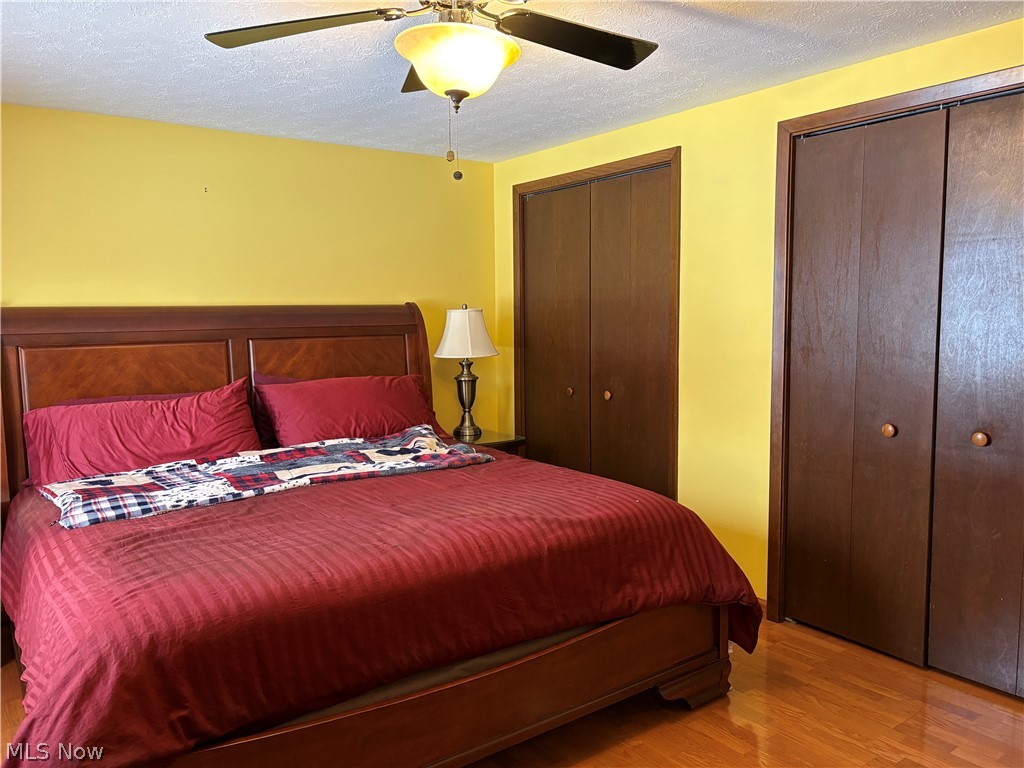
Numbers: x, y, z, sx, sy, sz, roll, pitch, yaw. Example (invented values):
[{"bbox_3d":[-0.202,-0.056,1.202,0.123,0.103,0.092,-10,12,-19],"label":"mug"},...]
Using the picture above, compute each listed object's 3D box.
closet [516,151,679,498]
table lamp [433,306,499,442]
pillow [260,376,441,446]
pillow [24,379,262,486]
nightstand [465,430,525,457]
[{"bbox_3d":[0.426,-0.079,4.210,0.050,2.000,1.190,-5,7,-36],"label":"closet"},{"bbox_3d":[-0.268,-0.074,4.497,0.380,0.780,0.380,-1,6,0],"label":"table lamp"},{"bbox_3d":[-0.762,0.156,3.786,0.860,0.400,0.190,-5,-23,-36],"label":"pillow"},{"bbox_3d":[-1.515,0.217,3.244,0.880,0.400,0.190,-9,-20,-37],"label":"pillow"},{"bbox_3d":[-0.248,0.619,4.549,0.520,0.620,0.440,-5,7,-36],"label":"nightstand"}]

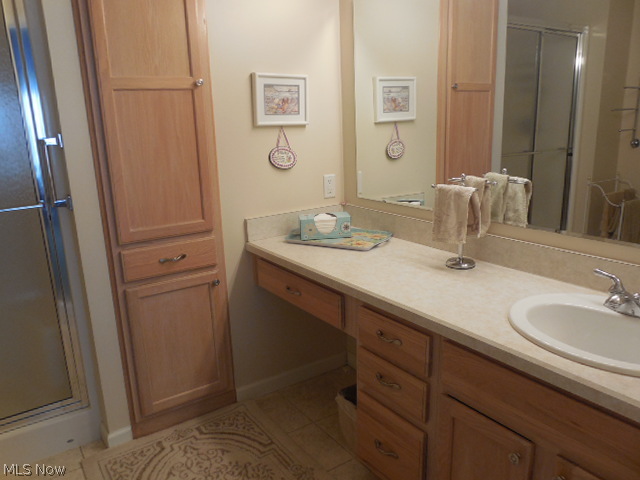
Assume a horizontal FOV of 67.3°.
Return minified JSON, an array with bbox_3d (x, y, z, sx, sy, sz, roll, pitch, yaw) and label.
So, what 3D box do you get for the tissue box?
[{"bbox_3d":[0.023,-0.064,2.214,0.226,0.093,0.127,-3,14,-5],"label":"tissue box"}]

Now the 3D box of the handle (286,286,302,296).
[{"bbox_3d":[-0.102,0.203,1.900,0.026,0.019,0.104,-11,16,-33],"label":"handle"}]

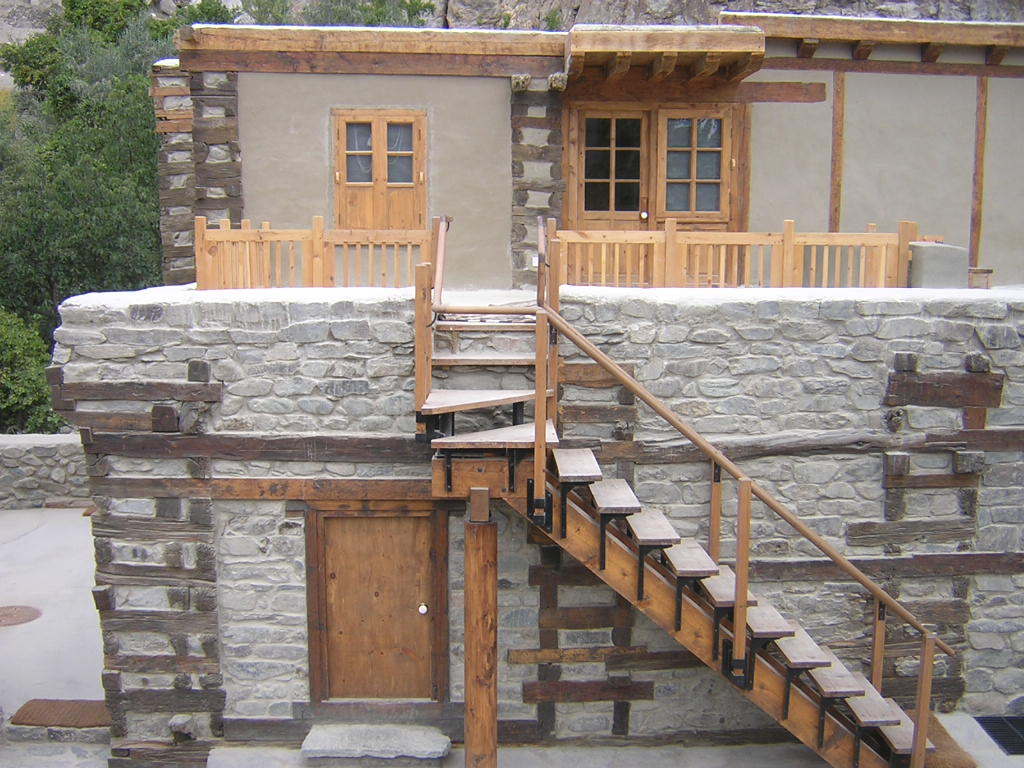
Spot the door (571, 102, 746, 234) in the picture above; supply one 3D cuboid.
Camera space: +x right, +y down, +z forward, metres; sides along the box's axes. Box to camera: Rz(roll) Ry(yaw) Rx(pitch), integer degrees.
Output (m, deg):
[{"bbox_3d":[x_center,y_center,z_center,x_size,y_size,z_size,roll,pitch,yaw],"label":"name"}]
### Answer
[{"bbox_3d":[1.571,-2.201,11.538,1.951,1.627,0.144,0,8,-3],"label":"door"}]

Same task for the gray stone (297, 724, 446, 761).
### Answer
[{"bbox_3d":[-1.080,2.835,8.388,1.155,0.115,0.379,0,8,-3],"label":"gray stone"}]

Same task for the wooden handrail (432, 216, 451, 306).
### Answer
[{"bbox_3d":[-0.540,-0.934,8.068,0.147,0.663,1.296,0,8,-3],"label":"wooden handrail"}]

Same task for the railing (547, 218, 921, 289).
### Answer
[{"bbox_3d":[1.841,-1.041,8.829,3.102,0.638,0.134,0,8,-3],"label":"railing"}]

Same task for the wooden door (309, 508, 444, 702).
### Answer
[{"bbox_3d":[-1.102,1.805,8.815,1.117,1.701,0.134,0,8,-3],"label":"wooden door"}]

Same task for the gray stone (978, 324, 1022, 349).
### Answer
[{"bbox_3d":[3.983,-0.401,8.796,0.352,0.197,0.211,0,8,-3],"label":"gray stone"}]

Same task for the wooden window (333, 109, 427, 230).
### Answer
[{"bbox_3d":[-1.414,-2.216,11.385,0.998,1.415,0.144,0,8,-3],"label":"wooden window"}]

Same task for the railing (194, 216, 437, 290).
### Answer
[{"bbox_3d":[-1.587,-1.026,8.658,1.943,0.656,0.134,0,8,-3],"label":"railing"}]

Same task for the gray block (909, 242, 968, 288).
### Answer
[{"bbox_3d":[3.708,-1.003,9.335,0.466,0.427,0.320,0,8,-1],"label":"gray block"}]

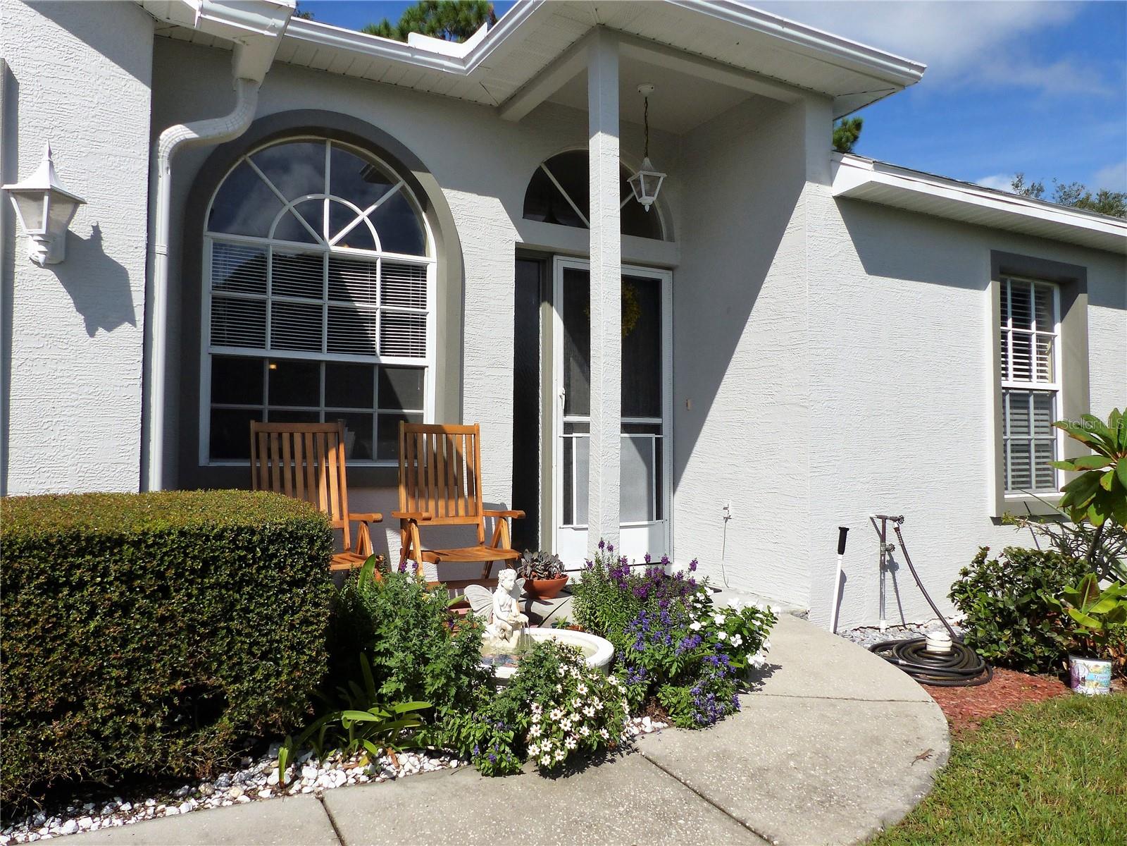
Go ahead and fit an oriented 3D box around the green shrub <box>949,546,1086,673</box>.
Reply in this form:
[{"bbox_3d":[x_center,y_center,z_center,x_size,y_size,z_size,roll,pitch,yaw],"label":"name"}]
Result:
[{"bbox_3d":[2.450,0.953,4.370,0.720,0.600,0.660,1,-2,-29],"label":"green shrub"}]

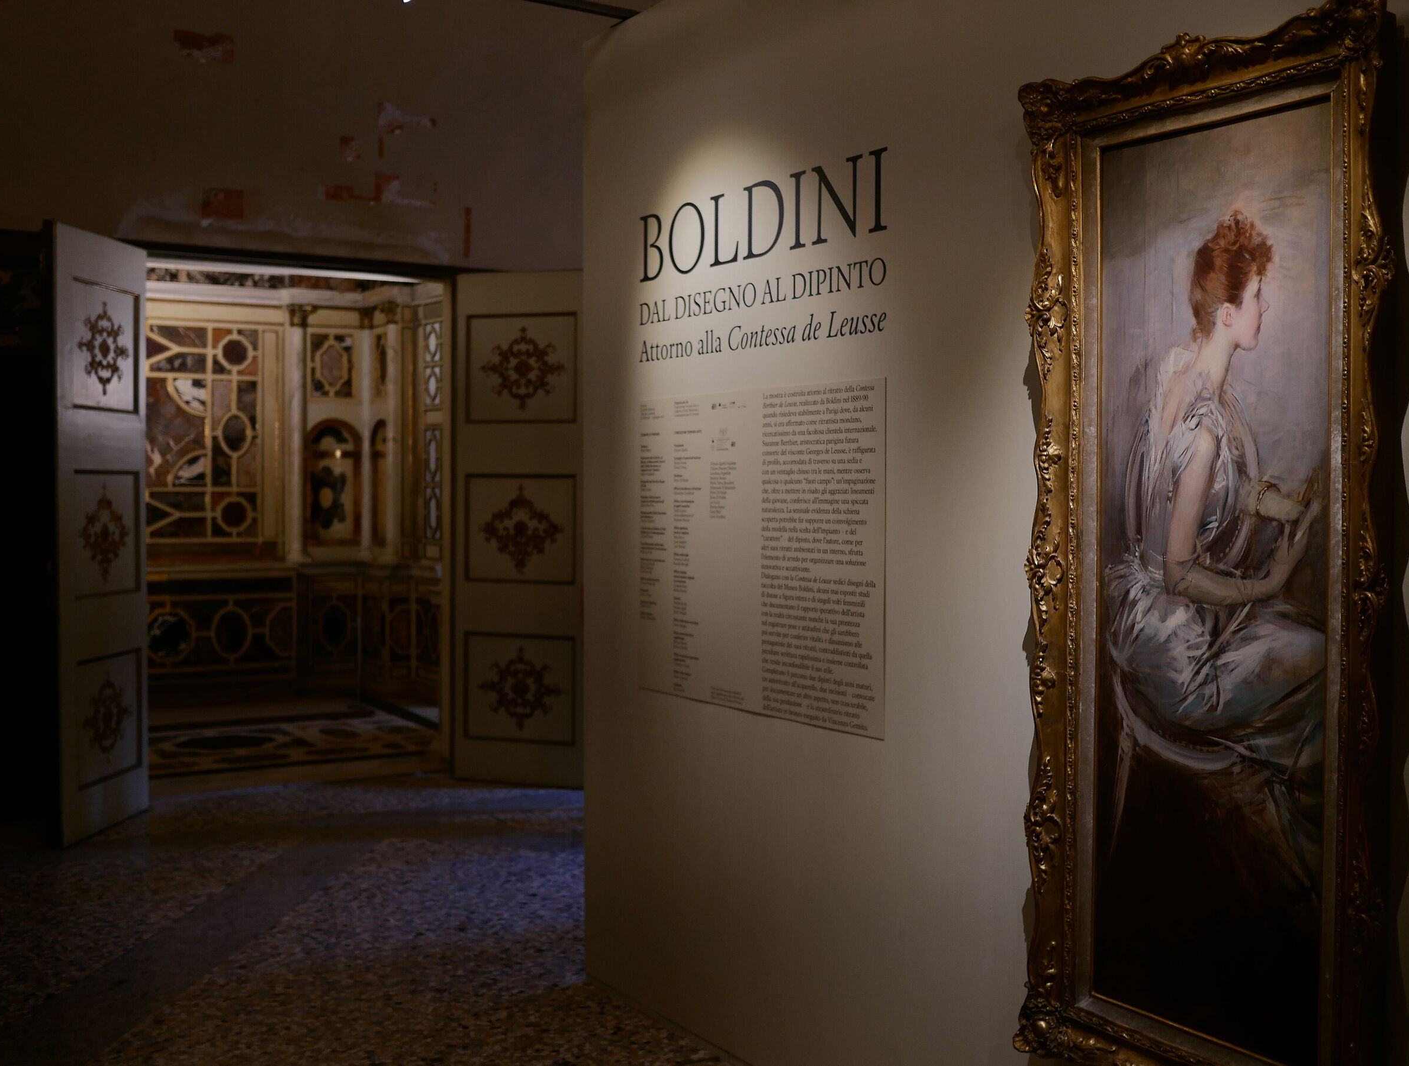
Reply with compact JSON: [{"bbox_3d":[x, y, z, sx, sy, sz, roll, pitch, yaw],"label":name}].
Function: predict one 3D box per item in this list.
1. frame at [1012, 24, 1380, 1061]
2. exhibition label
[{"bbox_3d":[0.880,0.091,2.936,0.110,1.887,0.825,-1,2,-31],"label":"frame"},{"bbox_3d":[0.110,0.046,4.297,0.010,0.846,1.173,-1,2,-31],"label":"exhibition label"}]

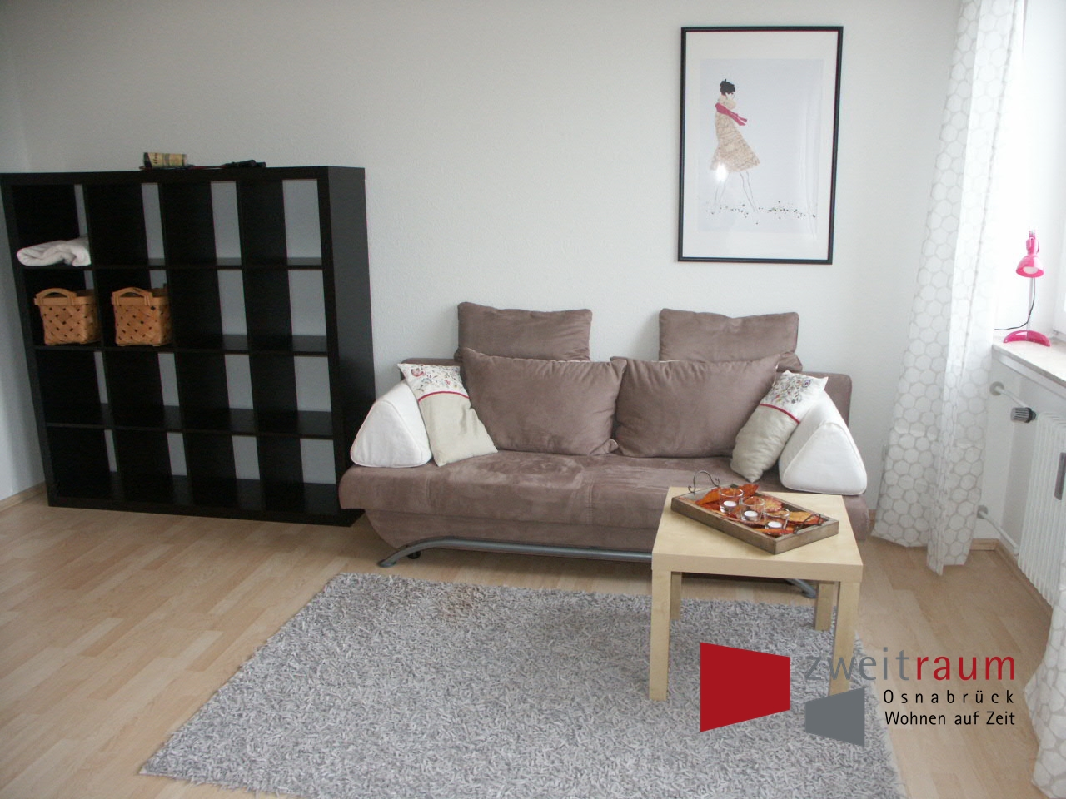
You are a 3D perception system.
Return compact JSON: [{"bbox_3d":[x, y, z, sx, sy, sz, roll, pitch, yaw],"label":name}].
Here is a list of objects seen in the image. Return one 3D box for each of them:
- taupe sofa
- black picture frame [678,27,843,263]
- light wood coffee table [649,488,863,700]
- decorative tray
[{"bbox_3d":[0.274,0.150,3.381,1.920,0.940,0.870,2,14,11],"label":"taupe sofa"},{"bbox_3d":[0.909,-1.017,3.485,0.620,0.920,0.025,2,14,10],"label":"black picture frame"},{"bbox_3d":[0.656,0.583,2.605,0.550,0.450,0.550,2,14,12],"label":"light wood coffee table"},{"bbox_3d":[0.650,0.318,2.552,0.262,0.095,0.420,-9,16,-31],"label":"decorative tray"}]

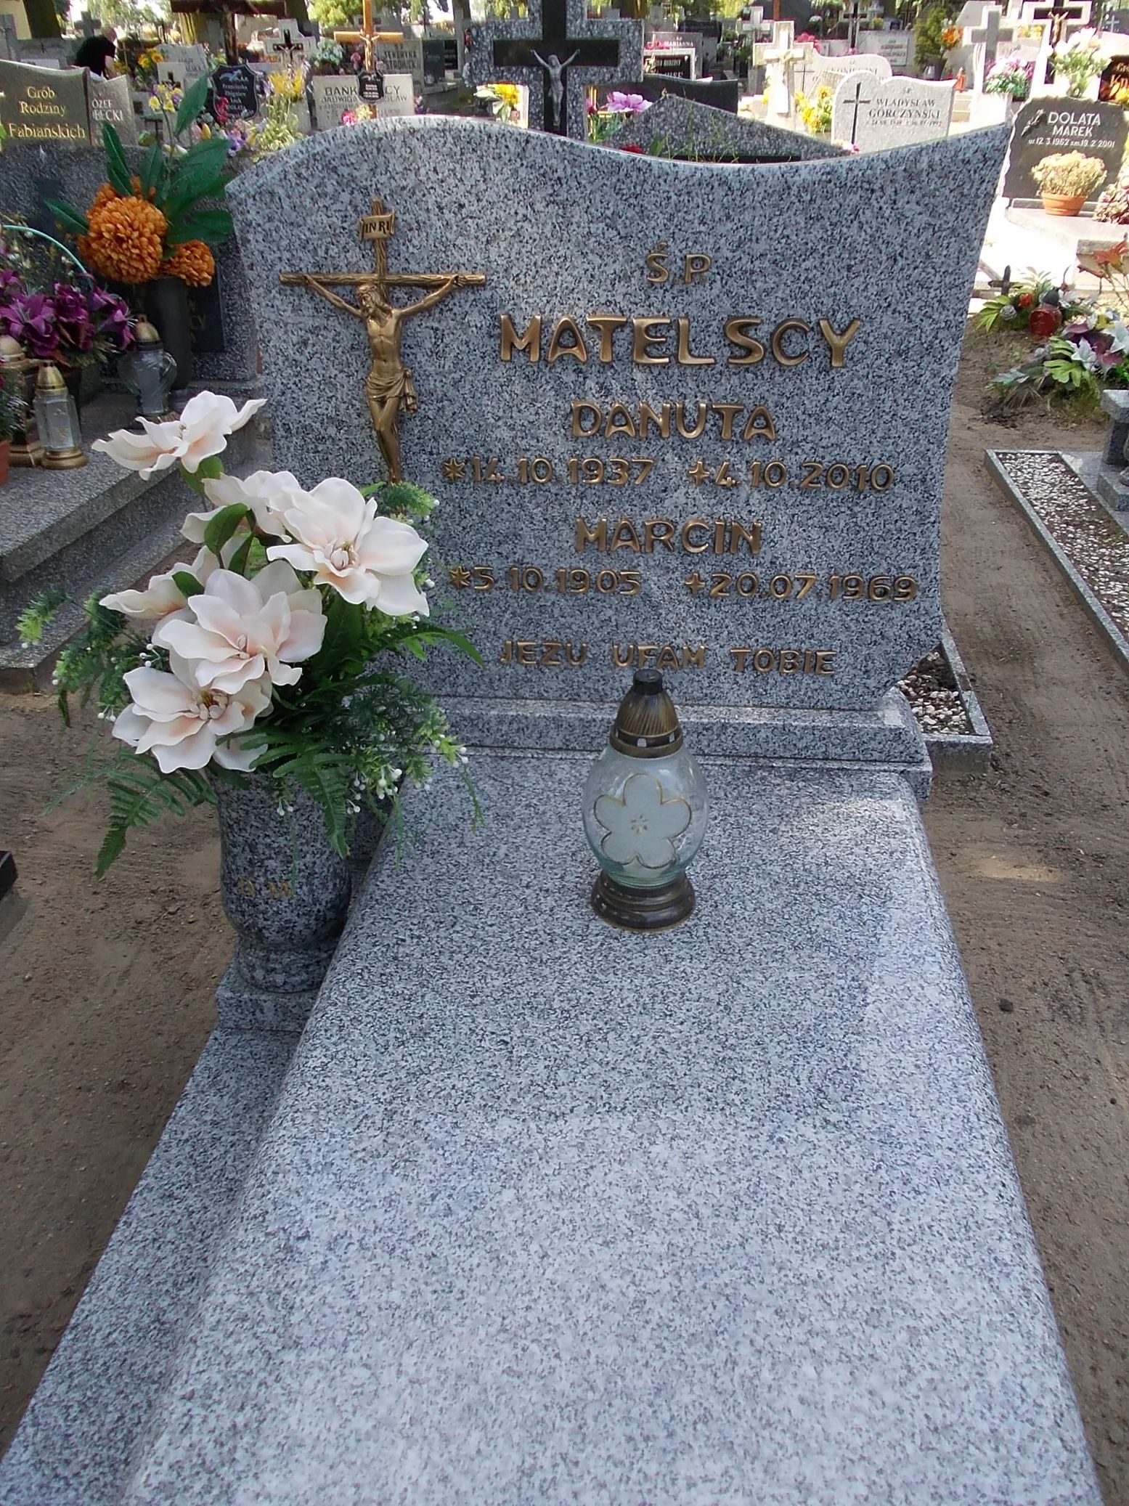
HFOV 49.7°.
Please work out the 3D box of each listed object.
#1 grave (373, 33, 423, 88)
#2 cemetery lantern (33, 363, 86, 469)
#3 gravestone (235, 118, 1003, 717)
[{"bbox_3d":[-1.893,-7.903,14.000,0.580,0.680,0.120,2,31,5],"label":"grave"},{"bbox_3d":[-1.381,-0.917,3.296,0.133,0.248,0.133,2,31,5],"label":"cemetery lantern"},{"bbox_3d":[0.049,-0.399,1.530,0.860,0.712,0.080,2,29,5],"label":"gravestone"}]

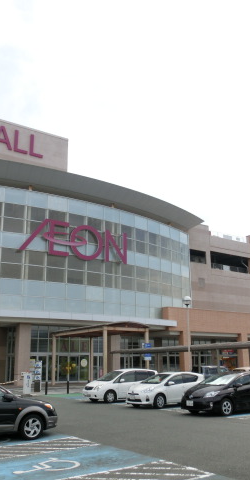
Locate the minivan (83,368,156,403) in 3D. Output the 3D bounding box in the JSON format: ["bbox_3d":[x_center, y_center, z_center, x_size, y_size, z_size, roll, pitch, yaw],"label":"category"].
[{"bbox_3d":[-0.074,7.621,23.377,4.240,1.610,1.720,10,-19,-33],"label":"minivan"}]

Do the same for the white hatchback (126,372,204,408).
[{"bbox_3d":[1.942,6.829,20.386,3.995,1.445,1.720,11,-19,-36],"label":"white hatchback"}]

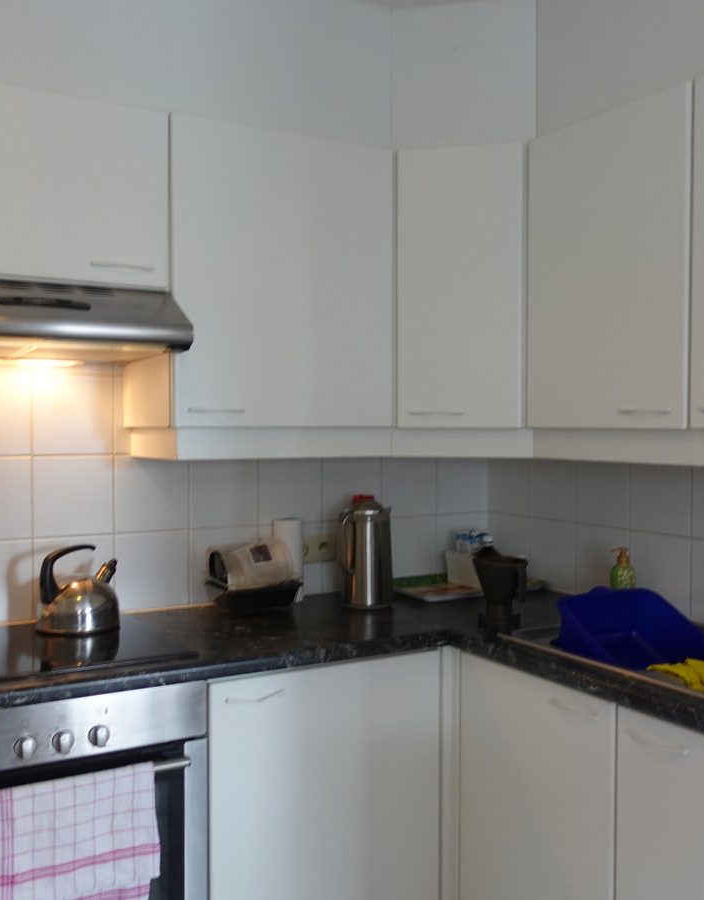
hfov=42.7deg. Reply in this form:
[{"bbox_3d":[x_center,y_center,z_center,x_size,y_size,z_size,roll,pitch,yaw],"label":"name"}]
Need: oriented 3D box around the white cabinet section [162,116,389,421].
[{"bbox_3d":[-0.242,-0.414,2.350,0.597,0.712,0.365,-1,2,-30],"label":"white cabinet section"}]

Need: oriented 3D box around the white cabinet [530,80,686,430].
[{"bbox_3d":[0.712,-0.405,2.129,0.337,0.709,0.489,-1,2,-30],"label":"white cabinet"}]

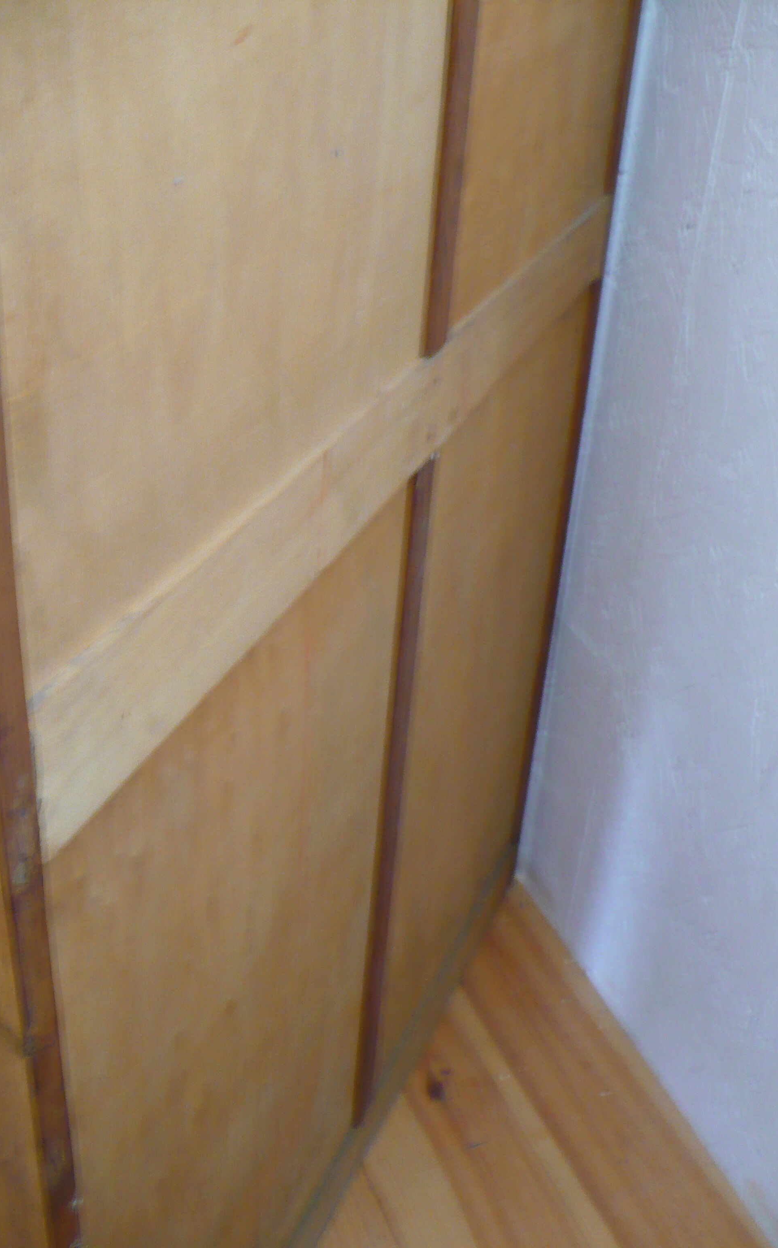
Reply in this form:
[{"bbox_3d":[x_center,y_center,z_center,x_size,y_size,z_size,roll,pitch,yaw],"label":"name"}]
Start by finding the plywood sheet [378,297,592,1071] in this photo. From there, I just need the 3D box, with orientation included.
[{"bbox_3d":[0.082,0.072,1.291,0.020,0.698,0.402,16,35,17],"label":"plywood sheet"}]

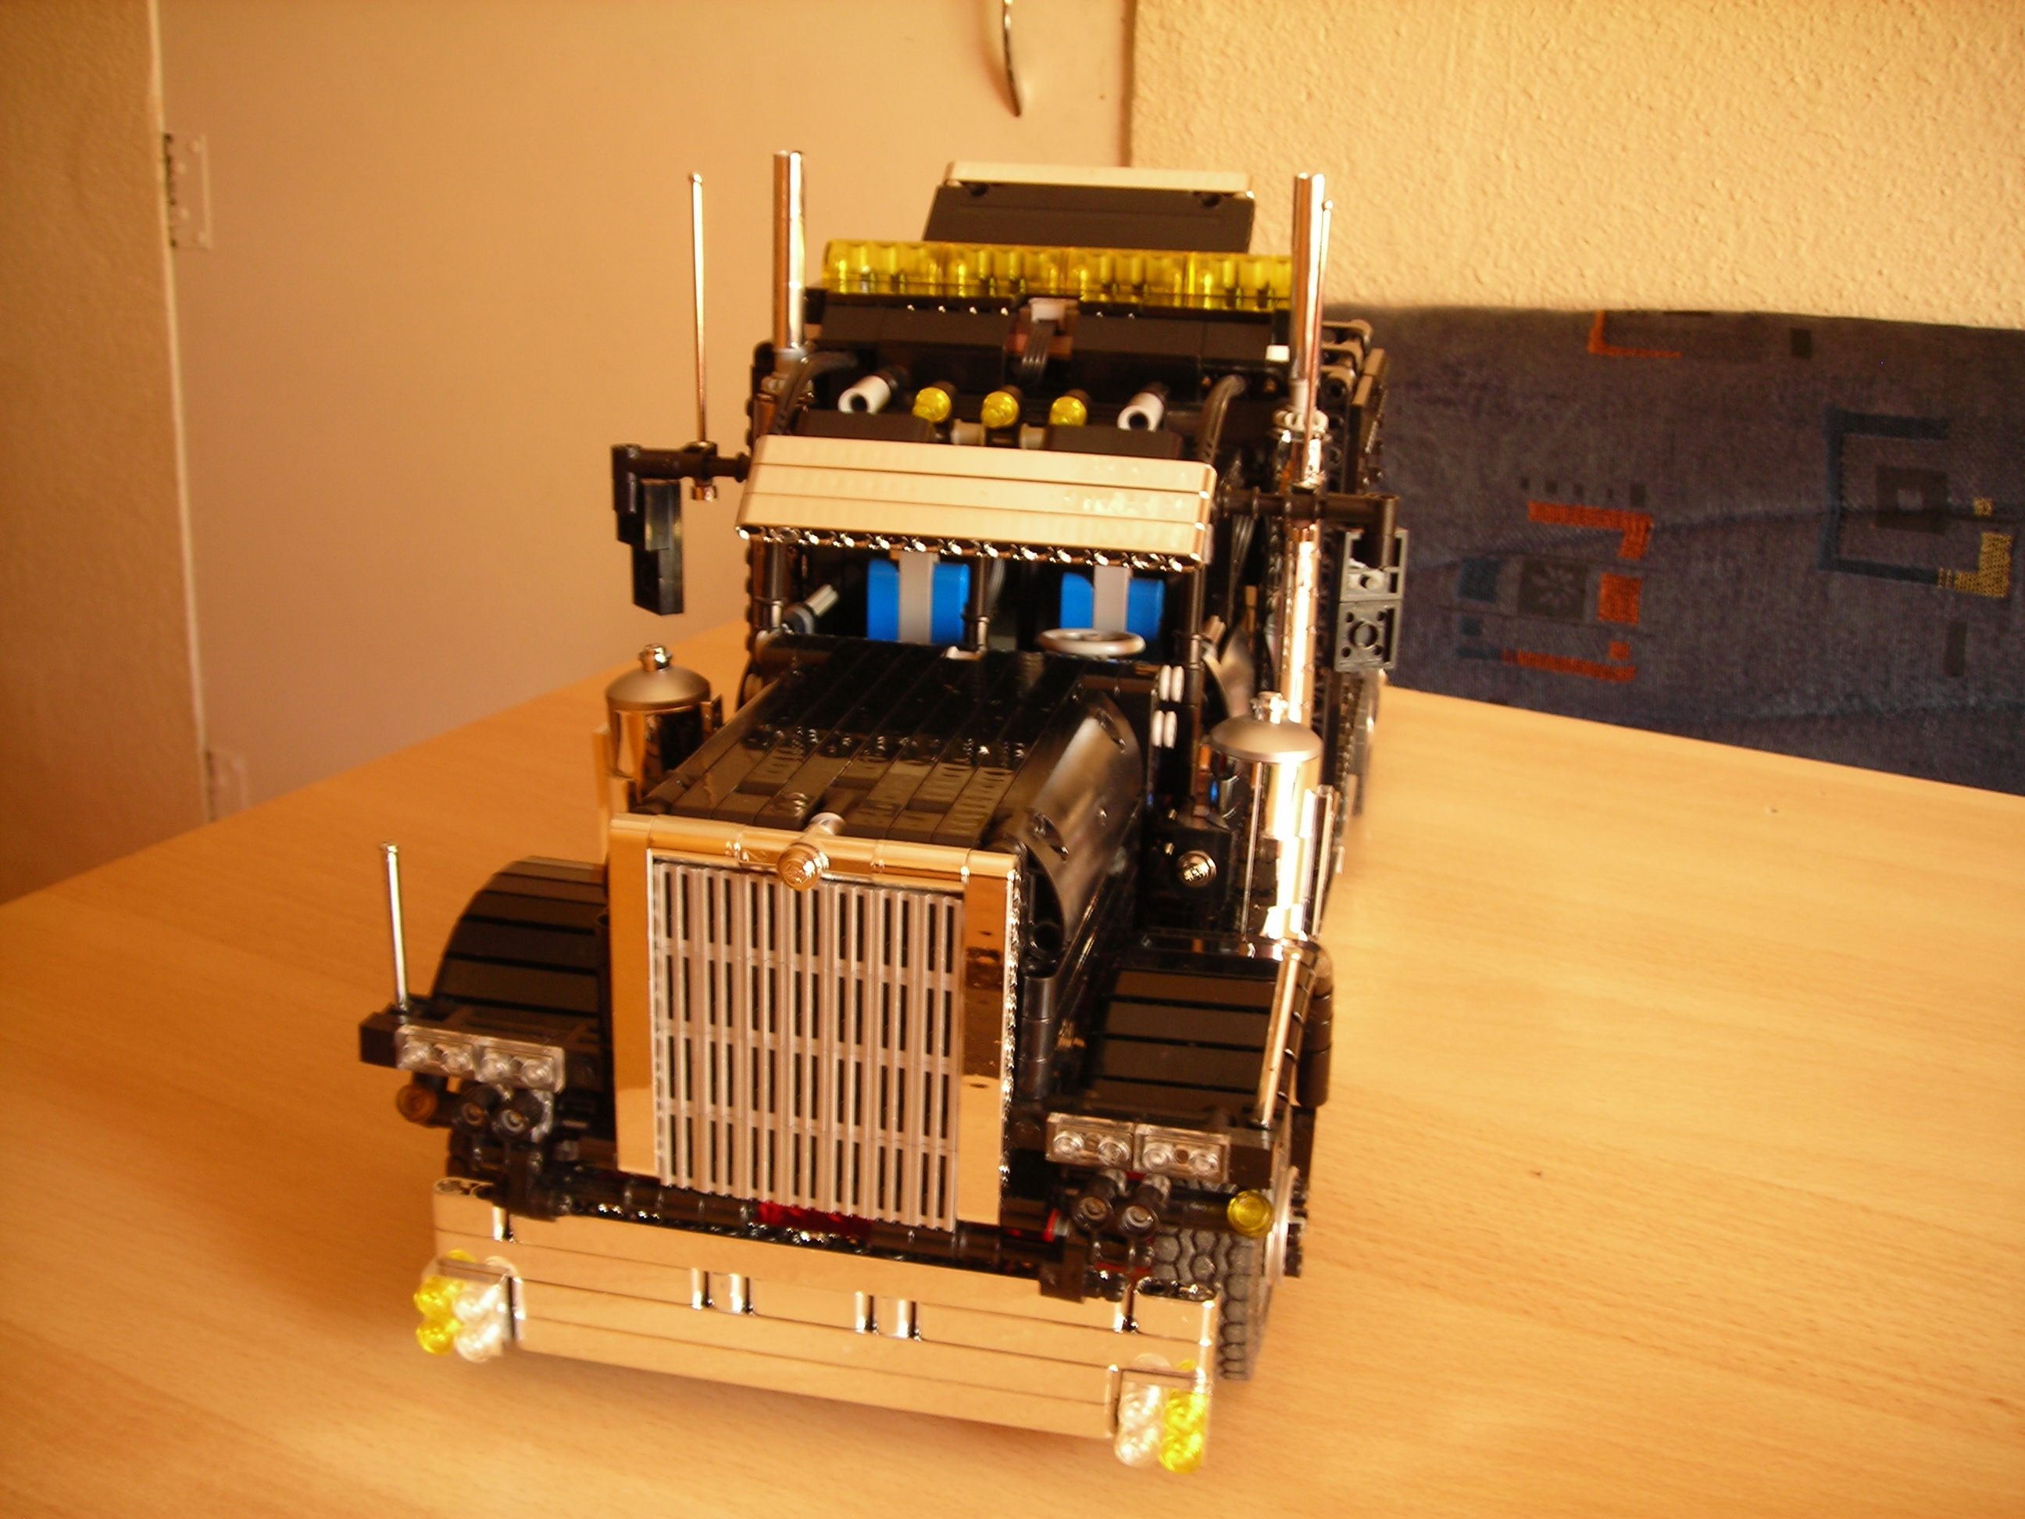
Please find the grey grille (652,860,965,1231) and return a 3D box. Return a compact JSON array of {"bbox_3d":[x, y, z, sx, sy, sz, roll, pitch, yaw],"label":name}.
[{"bbox_3d":[-0.036,0.050,0.397,0.056,0.064,0.004,6,19,12],"label":"grey grille"}]

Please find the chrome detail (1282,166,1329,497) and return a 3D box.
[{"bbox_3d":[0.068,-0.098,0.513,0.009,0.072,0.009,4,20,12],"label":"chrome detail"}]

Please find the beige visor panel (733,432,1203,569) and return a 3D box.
[{"bbox_3d":[-0.008,-0.056,0.483,0.104,0.008,0.024,6,62,10],"label":"beige visor panel"}]

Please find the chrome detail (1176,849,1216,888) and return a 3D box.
[{"bbox_3d":[0.038,0.023,0.460,0.008,0.008,0.006,6,19,12],"label":"chrome detail"}]

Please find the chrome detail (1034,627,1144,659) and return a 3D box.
[{"bbox_3d":[0.018,-0.027,0.514,0.025,0.005,0.025,2,19,-1],"label":"chrome detail"}]

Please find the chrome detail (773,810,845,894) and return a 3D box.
[{"bbox_3d":[-0.035,0.016,0.386,0.008,0.008,0.017,6,19,12],"label":"chrome detail"}]

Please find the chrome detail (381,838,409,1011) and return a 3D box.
[{"bbox_3d":[-0.115,0.032,0.414,0.004,0.035,0.004,6,19,12],"label":"chrome detail"}]

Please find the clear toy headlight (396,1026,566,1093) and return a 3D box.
[{"bbox_3d":[-0.100,0.056,0.416,0.032,0.008,0.005,6,19,12],"label":"clear toy headlight"}]

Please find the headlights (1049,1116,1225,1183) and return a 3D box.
[{"bbox_3d":[0.022,0.069,0.390,0.032,0.008,0.006,4,19,12],"label":"headlights"}]

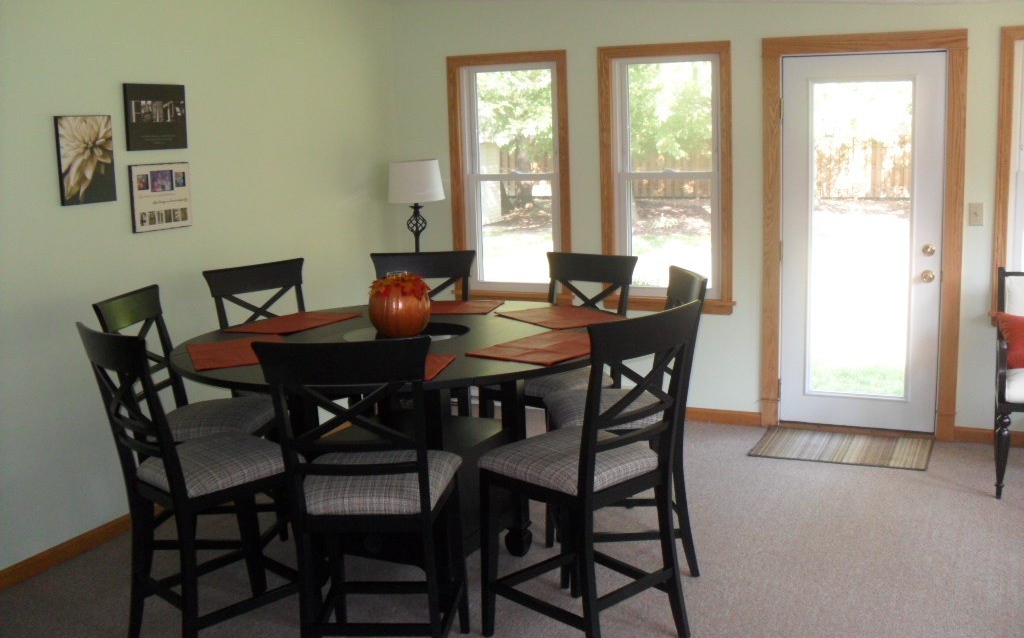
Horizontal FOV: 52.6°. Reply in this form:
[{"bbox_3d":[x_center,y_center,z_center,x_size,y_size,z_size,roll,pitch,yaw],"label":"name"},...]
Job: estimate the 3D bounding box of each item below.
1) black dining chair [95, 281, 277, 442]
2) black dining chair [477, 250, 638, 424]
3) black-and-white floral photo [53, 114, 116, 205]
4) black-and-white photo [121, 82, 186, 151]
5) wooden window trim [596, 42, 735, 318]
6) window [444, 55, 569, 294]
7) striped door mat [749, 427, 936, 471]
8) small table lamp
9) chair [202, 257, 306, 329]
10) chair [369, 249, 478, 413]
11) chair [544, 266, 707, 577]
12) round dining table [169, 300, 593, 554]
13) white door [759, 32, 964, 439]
[{"bbox_3d":[-1.240,0.435,4.118,0.605,1.115,0.505,-1,10,7],"label":"black dining chair"},{"bbox_3d":[0.211,0.305,4.584,0.505,1.115,0.605,6,13,42],"label":"black dining chair"},{"bbox_3d":[-1.763,-0.657,4.295,0.025,0.357,0.277,2,10,24],"label":"black-and-white floral photo"},{"bbox_3d":[-1.595,-0.906,4.651,0.025,0.284,0.357,2,10,24],"label":"black-and-white photo"},{"bbox_3d":[0.889,-0.802,5.960,0.800,1.510,0.110,3,10,25],"label":"wooden window trim"},{"bbox_3d":[-0.016,-0.833,6.286,0.800,1.510,0.070,2,10,24],"label":"window"},{"bbox_3d":[1.740,0.668,5.431,0.885,0.012,0.615,3,10,25],"label":"striped door mat"},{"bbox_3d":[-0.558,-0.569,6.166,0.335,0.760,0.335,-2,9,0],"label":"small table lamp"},{"bbox_3d":[-1.006,0.327,4.716,0.505,1.115,0.605,-10,12,-40],"label":"chair"},{"bbox_3d":[-0.408,0.270,4.876,0.500,1.100,0.550,-2,9,-1],"label":"chair"},{"bbox_3d":[0.439,0.397,3.983,0.605,1.115,0.505,-3,10,-6],"label":"chair"},{"bbox_3d":[-0.376,0.514,3.931,1.740,0.914,1.740,-2,9,0],"label":"round dining table"},{"bbox_3d":[1.873,-0.434,5.566,1.040,2.130,0.100,3,10,25],"label":"white door"}]

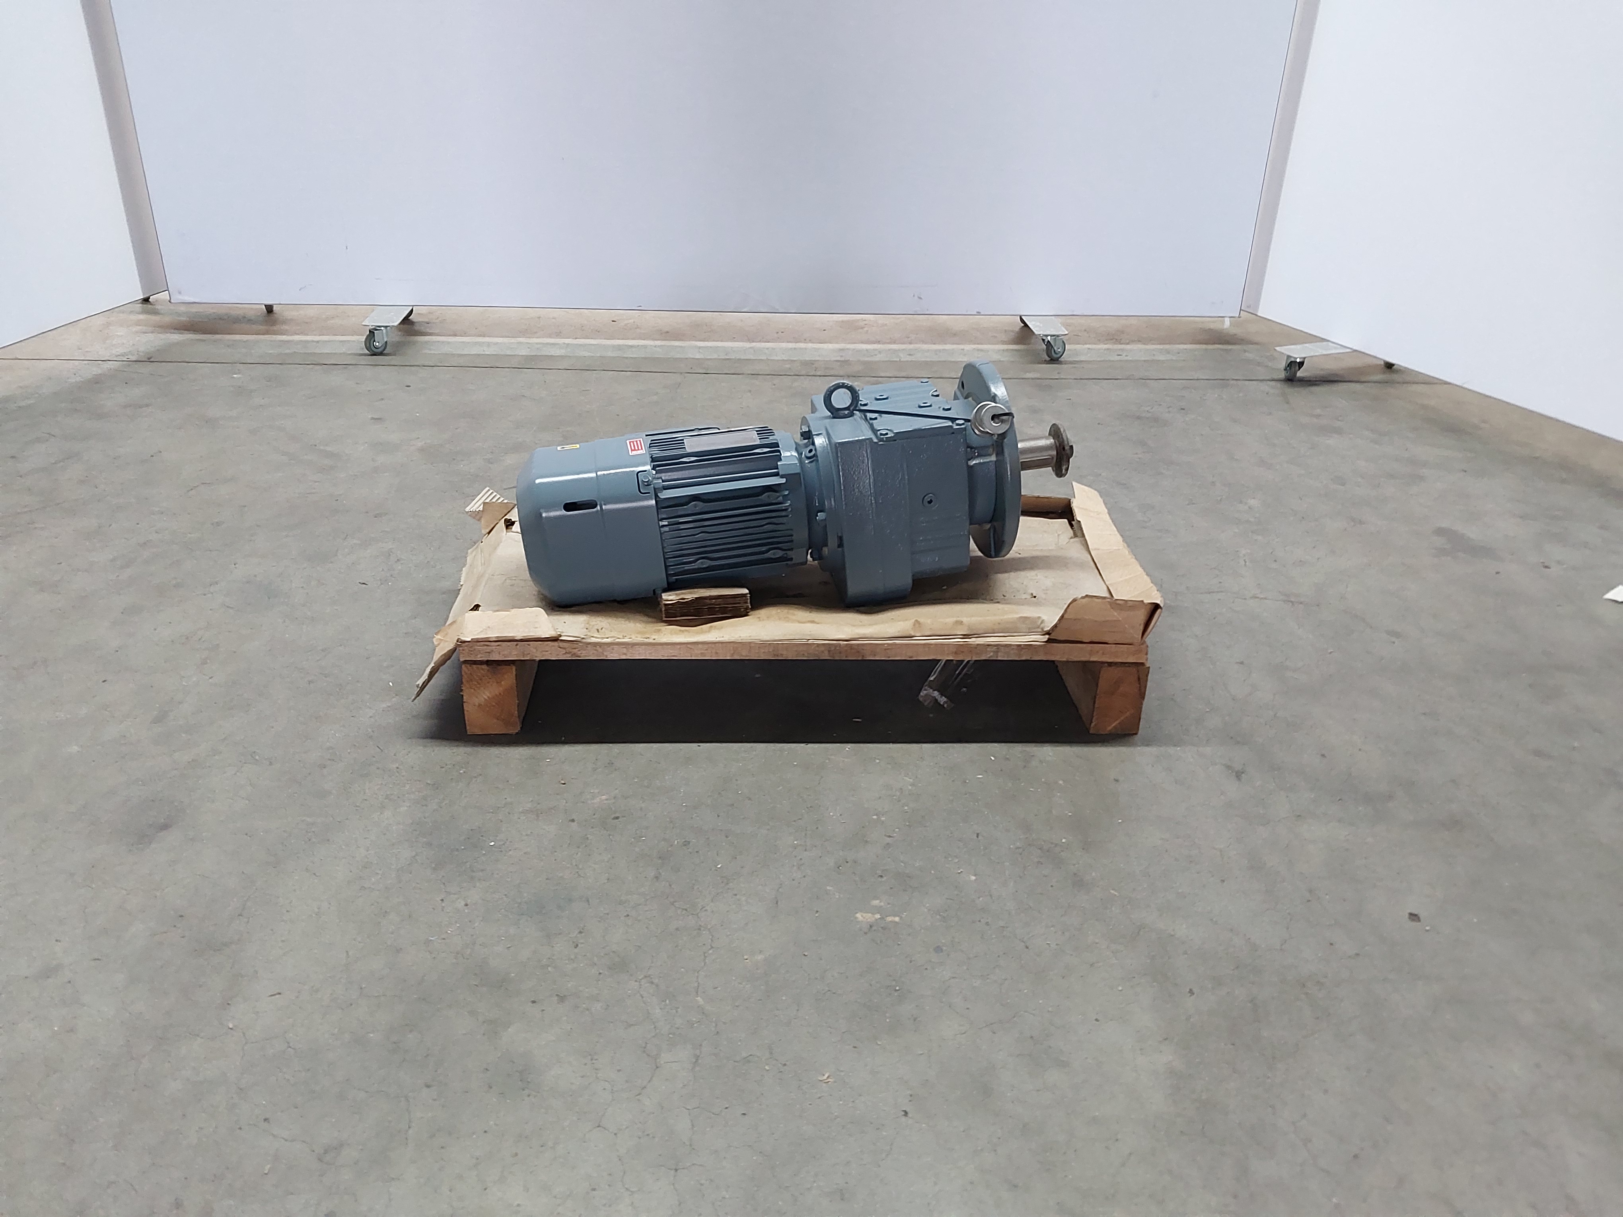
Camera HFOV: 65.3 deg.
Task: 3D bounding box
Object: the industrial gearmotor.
[{"bbox_3d":[-0.010,-0.162,1.582,0.686,0.272,0.270,-8,28,-6],"label":"industrial gearmotor"}]

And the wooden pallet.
[{"bbox_3d":[-0.015,0.007,1.724,0.828,0.129,0.400,0,27,-4],"label":"wooden pallet"}]

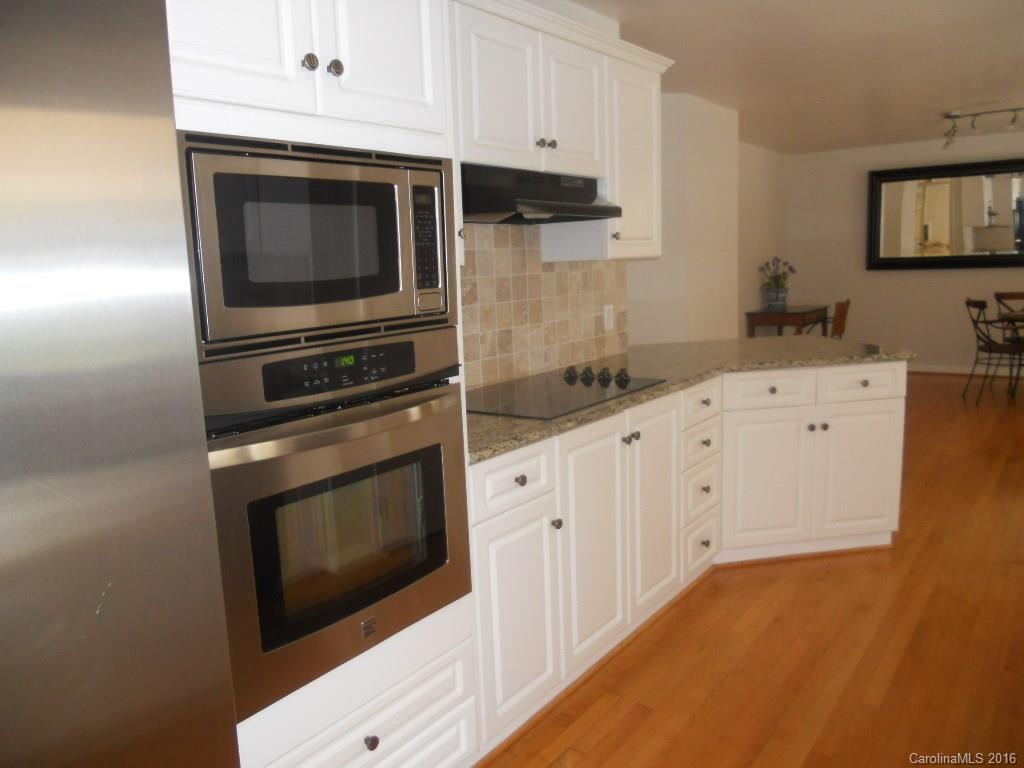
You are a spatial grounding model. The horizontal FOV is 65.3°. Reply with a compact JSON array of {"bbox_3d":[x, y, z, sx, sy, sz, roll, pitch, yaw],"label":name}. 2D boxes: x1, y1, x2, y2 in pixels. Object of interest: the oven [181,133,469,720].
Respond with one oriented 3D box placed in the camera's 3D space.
[{"bbox_3d":[-0.549,0.040,1.825,0.600,1.069,0.711,5,11,36],"label":"oven"}]

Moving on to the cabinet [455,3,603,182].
[{"bbox_3d":[-0.026,-0.952,2.755,0.310,0.455,0.867,5,11,36],"label":"cabinet"}]

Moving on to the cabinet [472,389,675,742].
[{"bbox_3d":[0.045,0.488,2.767,0.595,0.805,1.266,5,11,36],"label":"cabinet"}]

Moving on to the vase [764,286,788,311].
[{"bbox_3d":[2.668,-0.856,8.044,0.220,0.238,0.220,5,11,36],"label":"vase"}]

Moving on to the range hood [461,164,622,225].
[{"bbox_3d":[0.017,-0.643,2.741,0.435,0.154,0.775,5,11,36],"label":"range hood"}]

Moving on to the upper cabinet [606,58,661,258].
[{"bbox_3d":[0.372,-0.899,3.305,0.310,0.760,0.463,5,11,36],"label":"upper cabinet"}]

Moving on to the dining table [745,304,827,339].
[{"bbox_3d":[2.869,-0.404,8.301,0.550,0.750,0.950,5,11,36],"label":"dining table"}]

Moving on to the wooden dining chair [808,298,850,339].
[{"bbox_3d":[3.099,-0.433,8.112,0.520,0.850,0.470,5,11,36],"label":"wooden dining chair"}]

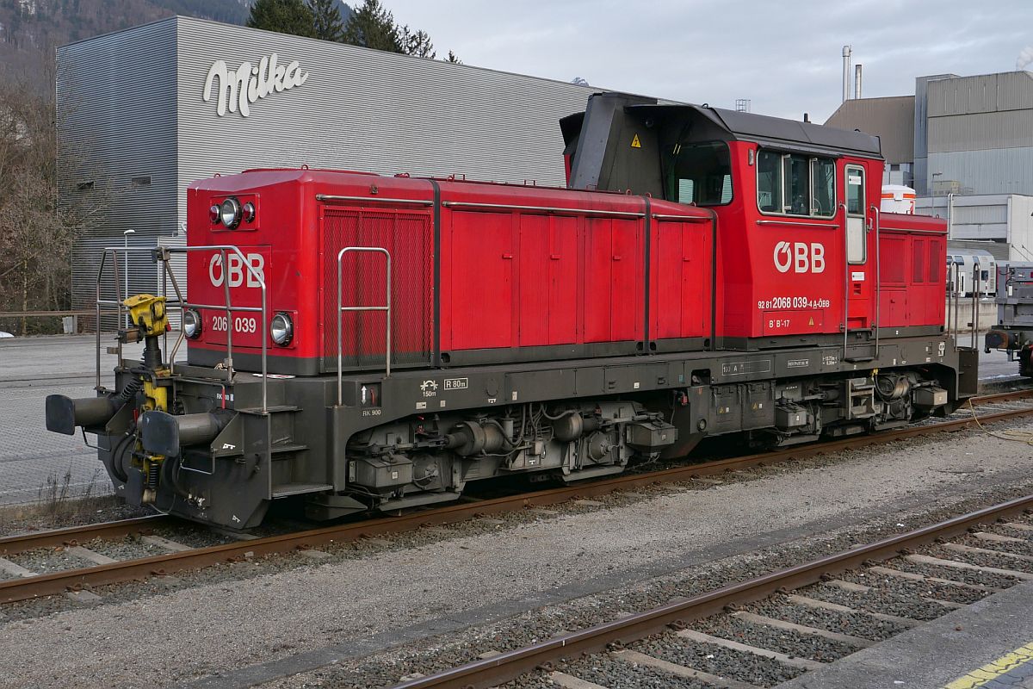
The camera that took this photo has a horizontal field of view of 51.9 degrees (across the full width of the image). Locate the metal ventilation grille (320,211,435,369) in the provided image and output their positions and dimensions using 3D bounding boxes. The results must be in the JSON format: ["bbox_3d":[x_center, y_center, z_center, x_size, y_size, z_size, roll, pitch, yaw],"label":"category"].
[{"bbox_3d":[-1.266,-0.504,9.809,1.230,1.488,0.060,-3,5,-40],"label":"metal ventilation grille"}]

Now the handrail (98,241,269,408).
[{"bbox_3d":[-3.078,-0.198,9.570,2.743,1.394,0.160,3,5,40],"label":"handrail"}]

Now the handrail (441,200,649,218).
[{"bbox_3d":[0.377,-1.407,11.103,2.869,0.070,0.100,-3,5,-40],"label":"handrail"}]

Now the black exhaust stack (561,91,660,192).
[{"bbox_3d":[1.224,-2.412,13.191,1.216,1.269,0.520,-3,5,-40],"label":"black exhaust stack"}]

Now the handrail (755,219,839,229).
[{"bbox_3d":[3.560,-1.504,13.328,1.790,0.060,0.090,-3,5,-40],"label":"handrail"}]

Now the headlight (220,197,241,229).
[{"bbox_3d":[-2.675,-1.229,9.936,0.306,0.306,0.100,4,5,45],"label":"headlight"}]

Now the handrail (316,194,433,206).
[{"bbox_3d":[-1.271,-1.310,9.699,1.263,0.070,0.100,-3,5,-40],"label":"handrail"}]

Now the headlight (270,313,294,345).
[{"bbox_3d":[-2.099,-0.143,9.517,0.293,0.293,0.100,4,5,45],"label":"headlight"}]

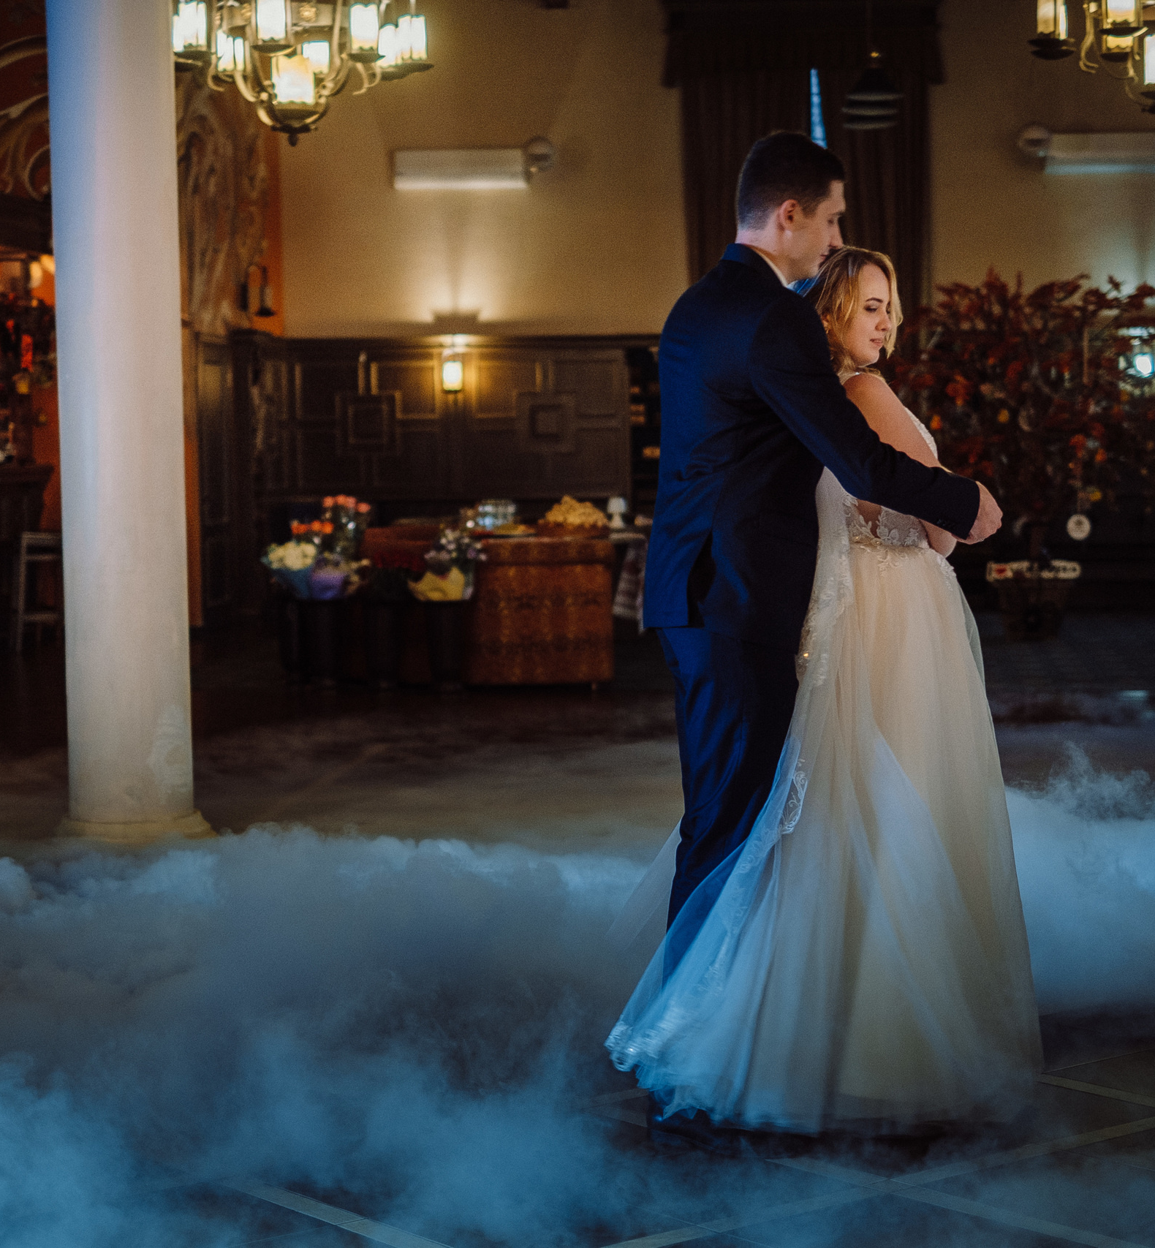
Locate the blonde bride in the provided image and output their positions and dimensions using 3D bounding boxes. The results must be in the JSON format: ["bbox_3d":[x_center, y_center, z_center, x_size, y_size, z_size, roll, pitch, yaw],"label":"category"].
[{"bbox_3d":[0.469,0.092,5.250,0.780,1.635,0.740,-2,4,-18],"label":"blonde bride"}]

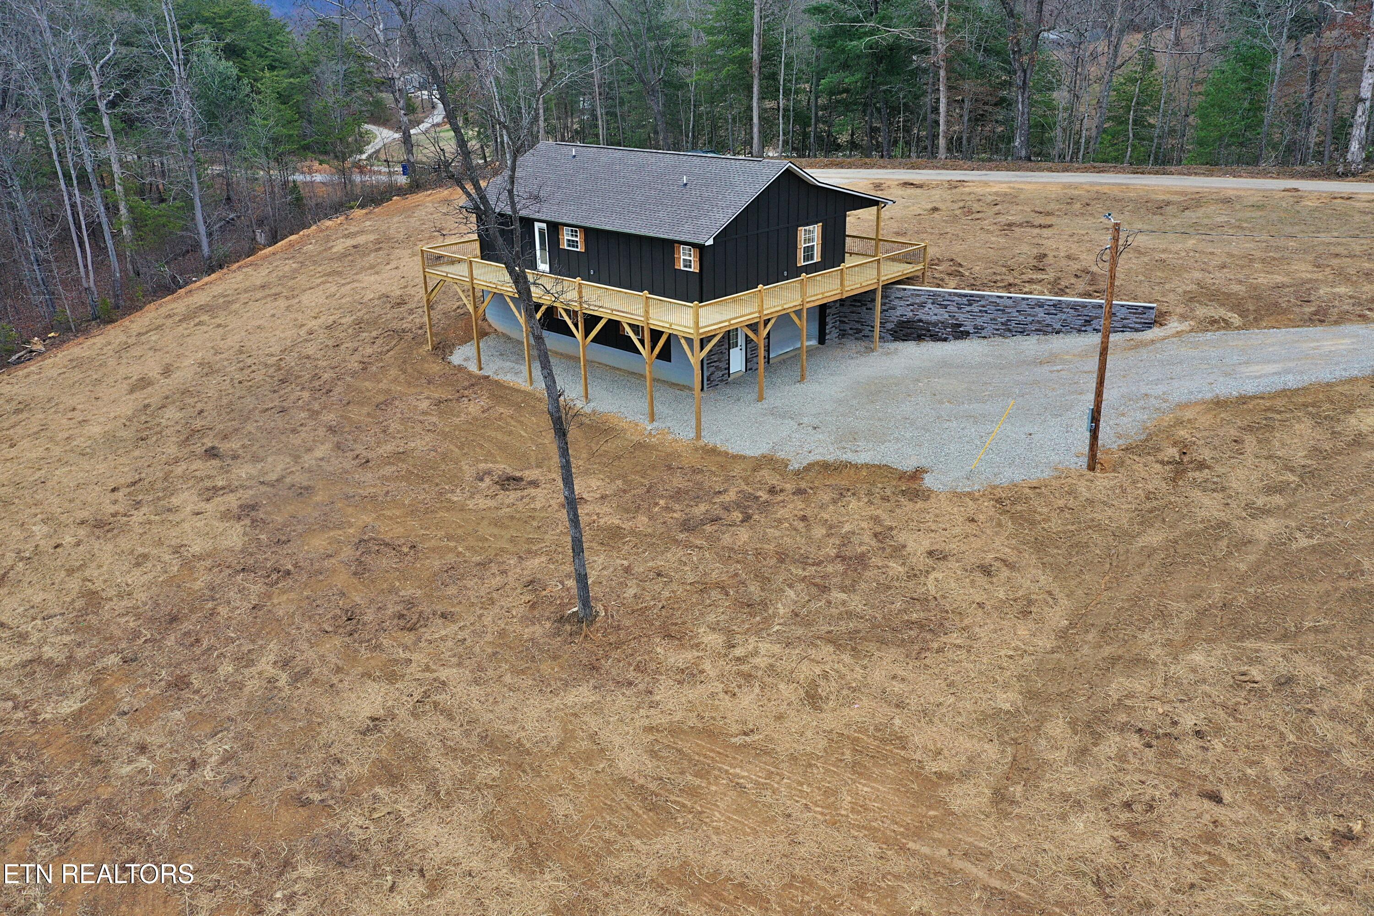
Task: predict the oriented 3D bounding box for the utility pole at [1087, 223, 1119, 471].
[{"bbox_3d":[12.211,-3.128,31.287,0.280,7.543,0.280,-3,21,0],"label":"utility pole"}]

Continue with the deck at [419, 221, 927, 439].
[{"bbox_3d":[-0.625,-7.010,47.778,16.830,5.005,14.801,19,29,40],"label":"deck"}]

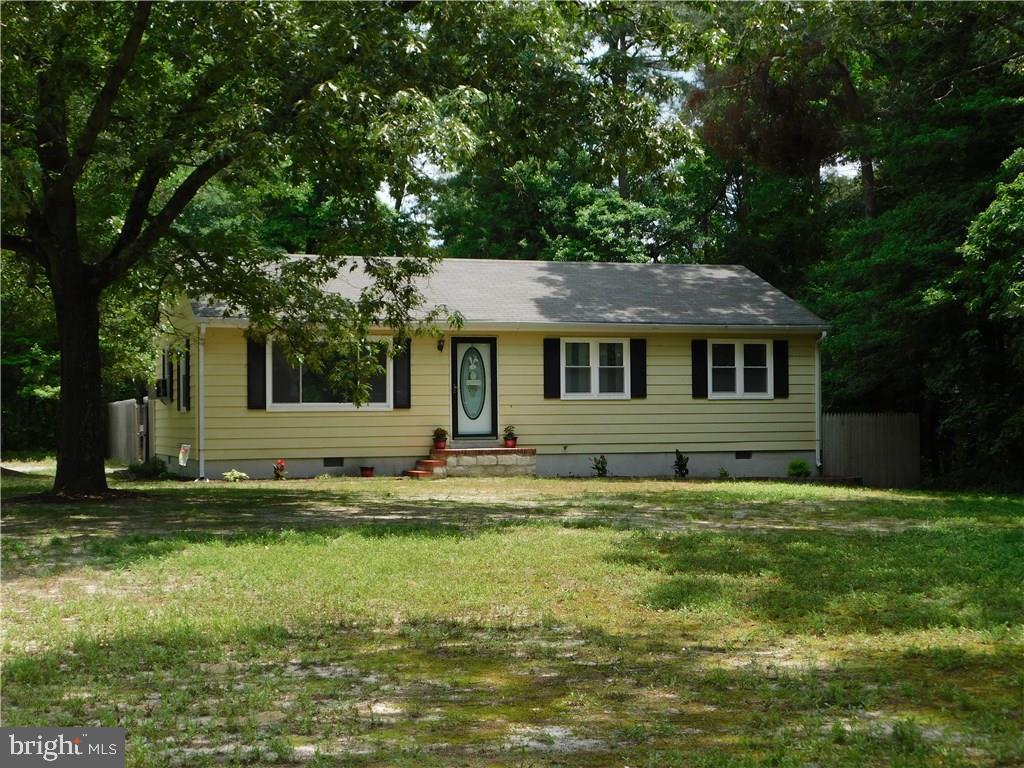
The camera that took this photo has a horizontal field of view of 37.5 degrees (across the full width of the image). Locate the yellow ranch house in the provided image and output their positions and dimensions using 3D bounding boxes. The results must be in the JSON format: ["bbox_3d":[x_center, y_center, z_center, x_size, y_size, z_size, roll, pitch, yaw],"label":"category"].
[{"bbox_3d":[-0.830,-0.405,34.203,13.700,4.890,8.060,0,-1,-20],"label":"yellow ranch house"}]

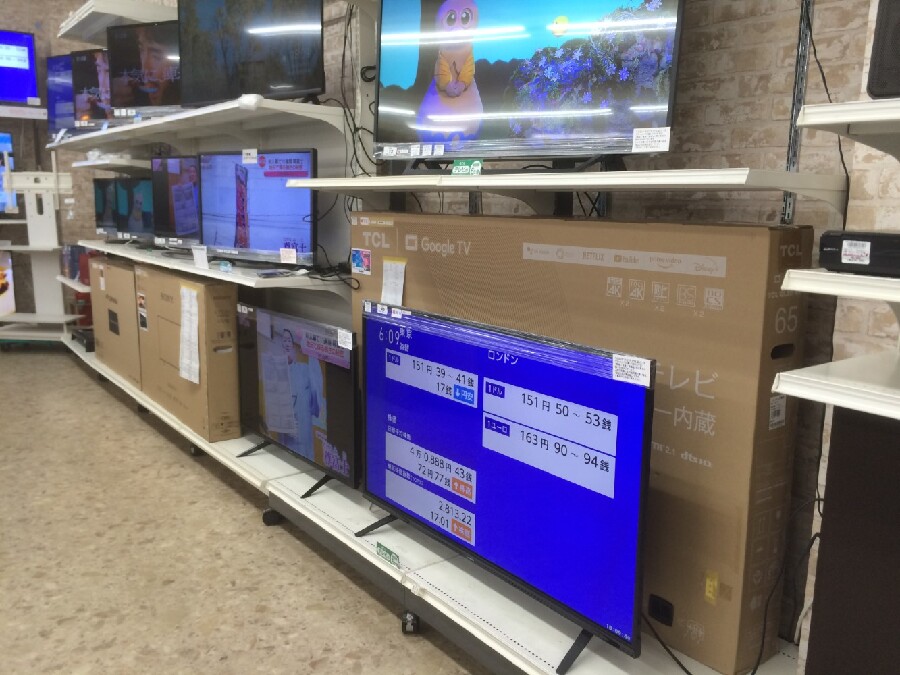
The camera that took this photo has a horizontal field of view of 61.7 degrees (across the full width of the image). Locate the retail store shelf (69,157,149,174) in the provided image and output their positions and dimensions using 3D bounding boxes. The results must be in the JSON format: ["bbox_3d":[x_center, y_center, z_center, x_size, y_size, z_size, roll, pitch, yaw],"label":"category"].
[{"bbox_3d":[-2.337,-1.178,5.194,0.270,0.050,0.890,-7,13,-38],"label":"retail store shelf"}]

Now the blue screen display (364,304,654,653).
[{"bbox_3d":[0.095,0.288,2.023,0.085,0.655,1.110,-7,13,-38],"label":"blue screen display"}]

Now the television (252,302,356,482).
[{"bbox_3d":[-0.574,0.174,2.846,0.085,0.530,0.920,-7,13,-38],"label":"television"}]

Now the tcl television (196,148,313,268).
[{"bbox_3d":[-0.762,-0.527,3.047,0.727,0.430,0.085,9,13,38],"label":"tcl television"}]

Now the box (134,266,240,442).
[{"bbox_3d":[-1.294,0.032,3.647,0.137,0.681,1.030,-7,13,-36],"label":"box"}]

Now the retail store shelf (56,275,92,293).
[{"bbox_3d":[-2.425,-0.387,5.274,0.440,0.035,0.890,-7,13,-37],"label":"retail store shelf"}]

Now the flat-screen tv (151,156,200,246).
[{"bbox_3d":[-1.399,-0.701,3.898,0.085,0.425,0.710,-7,13,-38],"label":"flat-screen tv"}]

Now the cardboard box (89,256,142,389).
[{"bbox_3d":[-1.934,-0.112,4.497,0.137,0.645,1.070,-7,13,-36],"label":"cardboard box"}]

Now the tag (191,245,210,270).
[{"bbox_3d":[-1.046,-0.340,3.176,0.080,0.105,0.030,7,12,30],"label":"tag"}]

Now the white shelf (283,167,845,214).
[{"bbox_3d":[0.118,-0.408,2.129,0.390,0.085,1.785,-7,13,-38],"label":"white shelf"}]

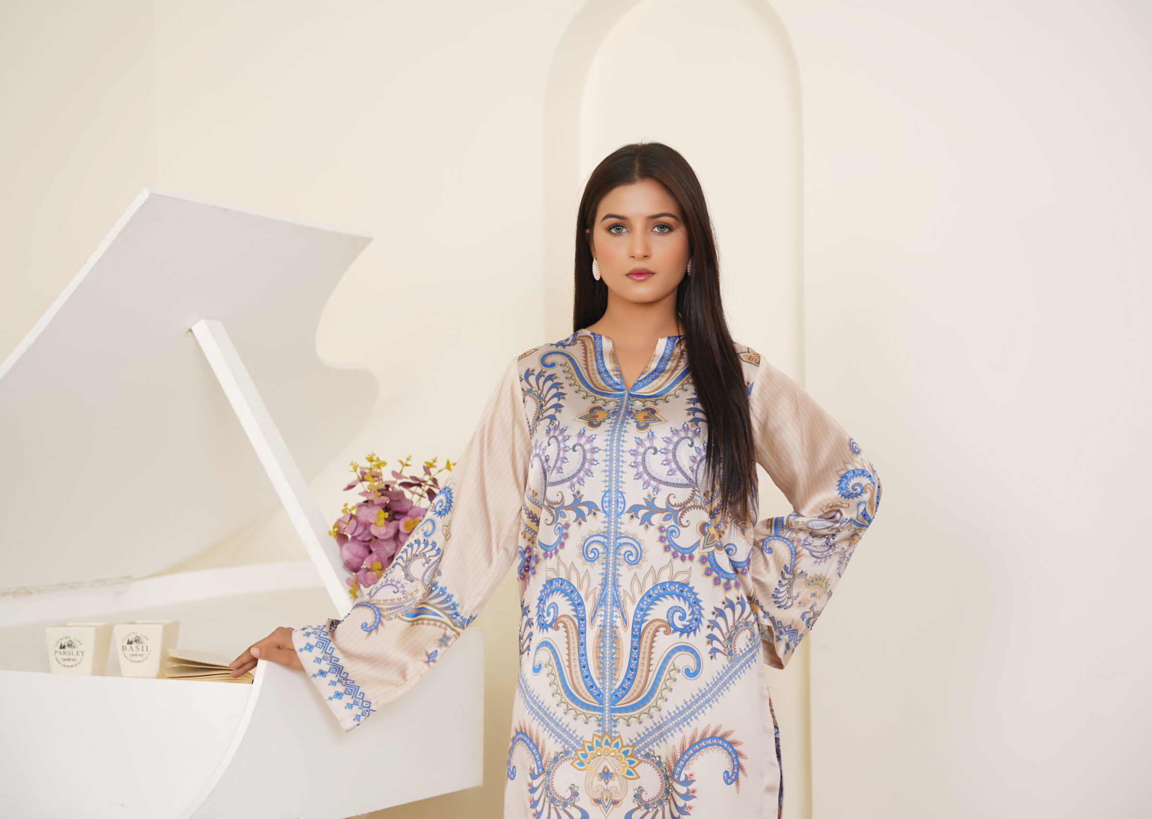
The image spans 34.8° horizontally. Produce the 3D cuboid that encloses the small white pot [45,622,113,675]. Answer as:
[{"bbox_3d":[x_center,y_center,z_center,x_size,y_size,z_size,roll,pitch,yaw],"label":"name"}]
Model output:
[{"bbox_3d":[-0.667,0.327,2.474,0.068,0.070,0.068,-1,-2,6],"label":"small white pot"}]

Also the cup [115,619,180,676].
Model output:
[{"bbox_3d":[-0.584,0.328,2.511,0.068,0.070,0.068,-1,-2,8],"label":"cup"}]

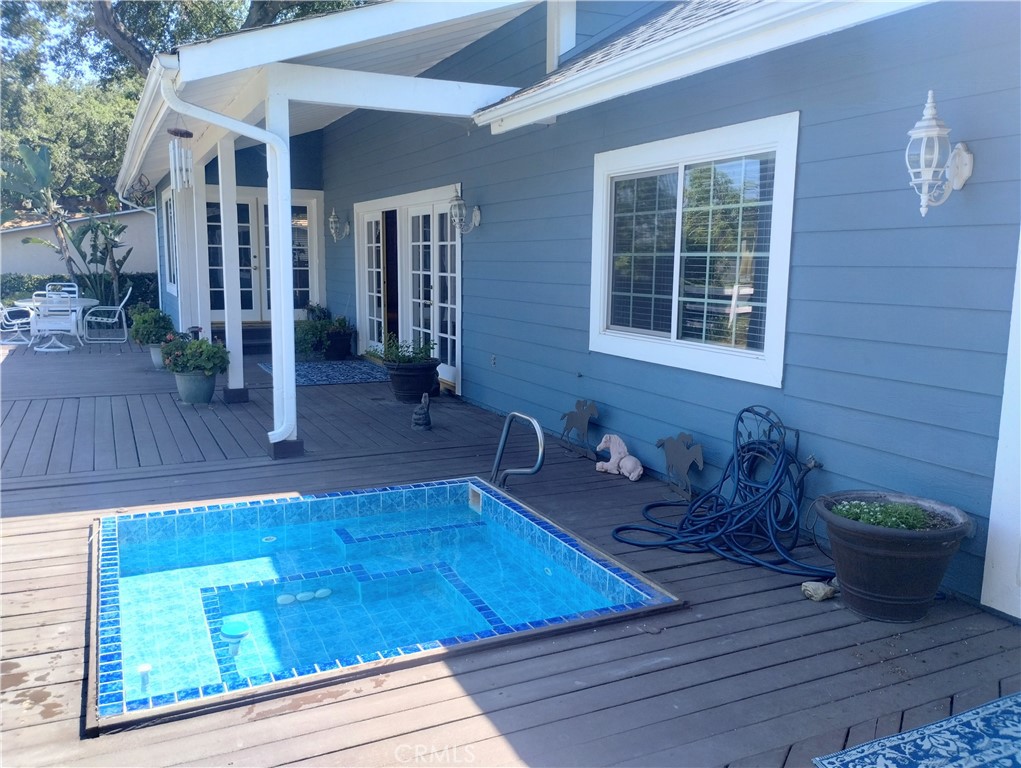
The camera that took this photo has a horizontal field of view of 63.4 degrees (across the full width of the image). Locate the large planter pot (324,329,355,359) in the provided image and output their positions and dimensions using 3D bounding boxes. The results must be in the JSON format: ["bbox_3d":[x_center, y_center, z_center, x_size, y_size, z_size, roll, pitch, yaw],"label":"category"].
[{"bbox_3d":[-2.643,-0.603,12.574,0.430,0.450,0.430,1,8,0],"label":"large planter pot"}]

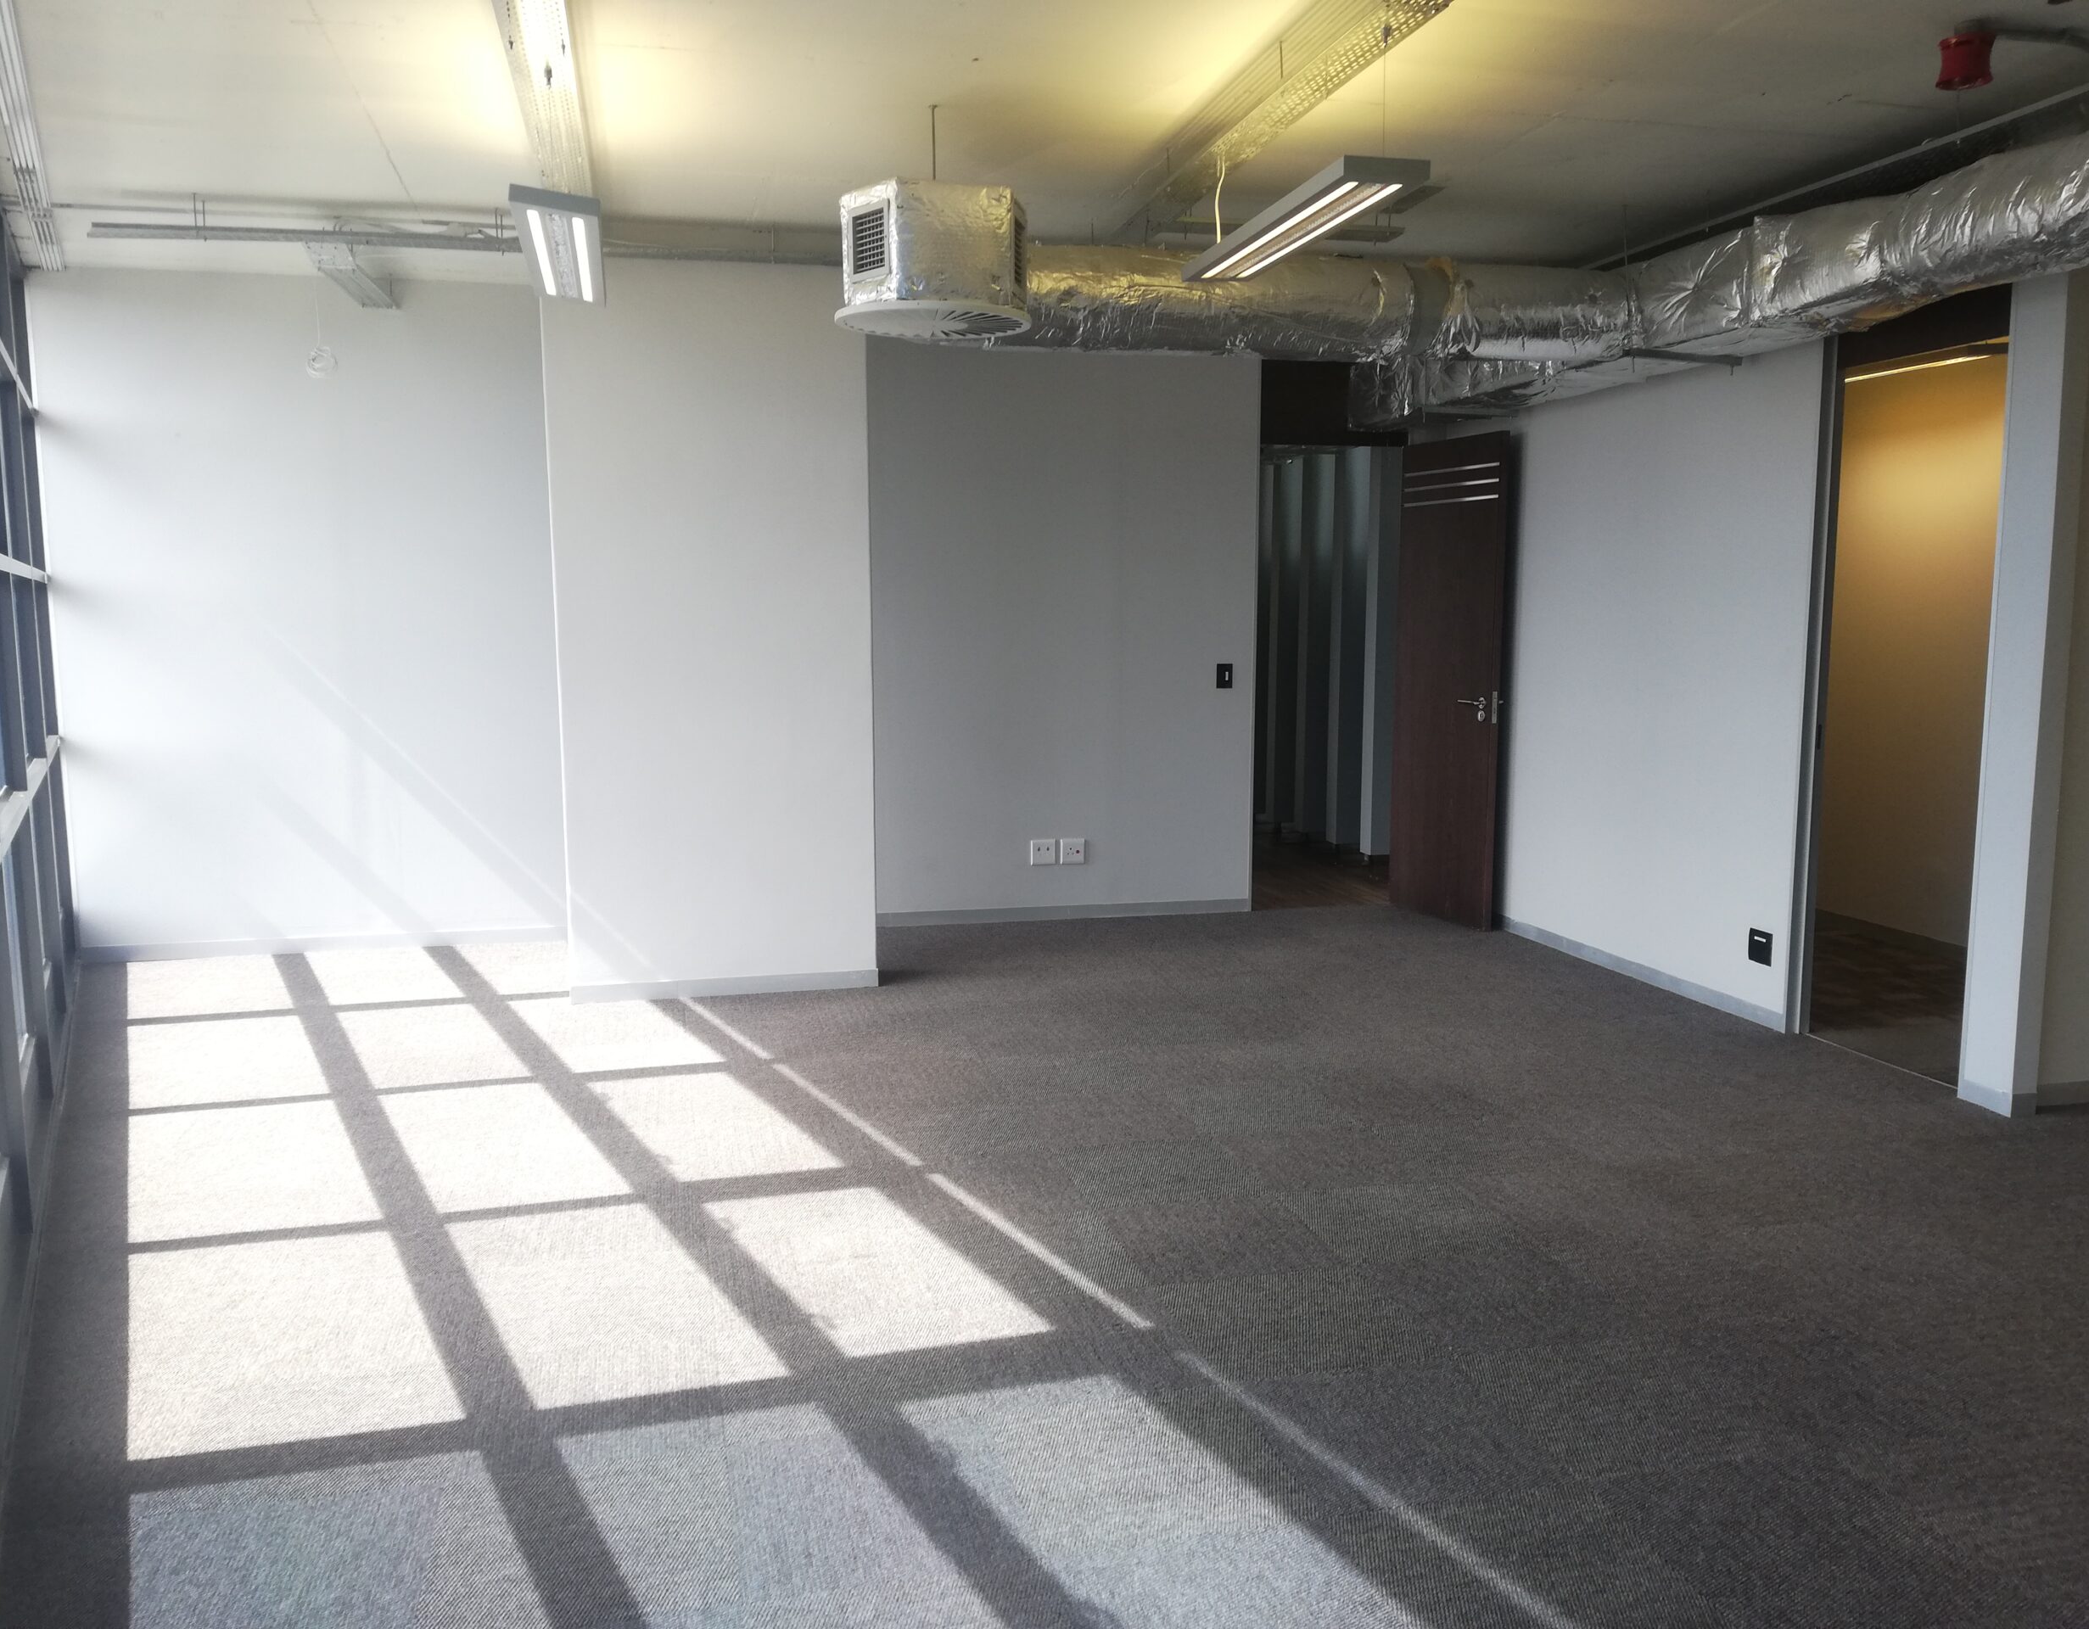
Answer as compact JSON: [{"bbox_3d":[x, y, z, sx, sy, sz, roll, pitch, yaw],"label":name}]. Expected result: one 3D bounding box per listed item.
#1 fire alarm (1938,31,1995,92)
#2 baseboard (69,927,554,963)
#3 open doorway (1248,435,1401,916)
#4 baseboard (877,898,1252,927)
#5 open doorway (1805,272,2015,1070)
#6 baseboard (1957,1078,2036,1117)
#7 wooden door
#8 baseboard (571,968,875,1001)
[{"bbox_3d":[2.383,-1.946,4.218,0.123,0.102,0.123,4,8,28],"label":"fire alarm"},{"bbox_3d":[-3.312,0.609,7.659,2.200,0.070,0.018,-2,7,-12],"label":"baseboard"},{"bbox_3d":[1.466,-0.697,8.553,0.790,2.400,0.110,-2,7,-12],"label":"open doorway"},{"bbox_3d":[0.084,0.507,8.360,2.059,0.070,0.018,-2,7,-12],"label":"baseboard"},{"bbox_3d":[2.914,-0.365,5.525,0.110,2.480,0.800,-2,7,-12],"label":"open doorway"},{"bbox_3d":[3.028,0.892,5.172,0.105,0.072,0.220,-2,7,-12],"label":"baseboard"},{"bbox_3d":[2.018,-0.660,8.237,0.042,2.400,0.800,-3,8,-22],"label":"wooden door"},{"bbox_3d":[-1.304,0.715,6.744,1.252,0.070,0.018,-2,7,-12],"label":"baseboard"}]

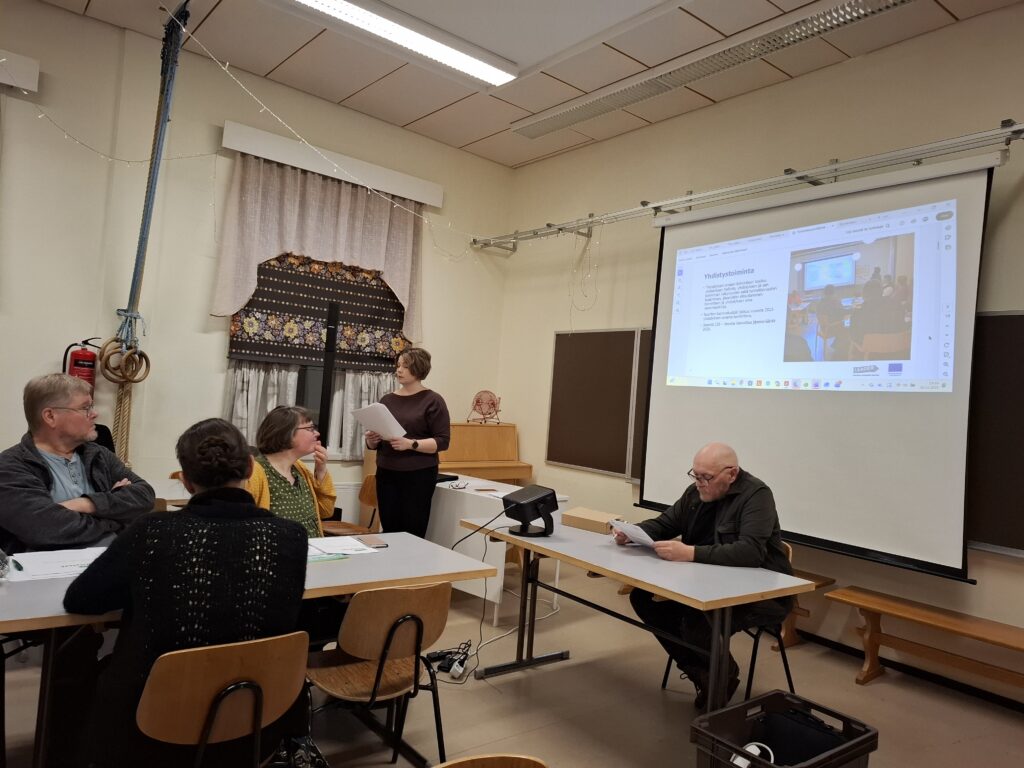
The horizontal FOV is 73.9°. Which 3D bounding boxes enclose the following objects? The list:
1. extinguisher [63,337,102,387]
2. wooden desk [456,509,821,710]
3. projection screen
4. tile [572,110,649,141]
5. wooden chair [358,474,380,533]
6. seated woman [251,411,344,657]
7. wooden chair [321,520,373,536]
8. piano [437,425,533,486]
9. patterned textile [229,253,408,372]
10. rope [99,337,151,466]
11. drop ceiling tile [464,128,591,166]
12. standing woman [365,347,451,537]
[{"bbox_3d":[-2.977,-0.053,4.711,0.220,0.520,0.170,5,-1,-39],"label":"extinguisher"},{"bbox_3d":[0.419,1.072,2.983,0.655,0.715,1.410,5,-1,-40],"label":"wooden desk"},{"bbox_3d":[1.597,-0.133,4.015,0.080,2.070,2.060,5,-1,-40],"label":"projection screen"},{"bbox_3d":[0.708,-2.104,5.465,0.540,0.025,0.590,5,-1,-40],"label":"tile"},{"bbox_3d":[-1.060,1.014,4.540,0.470,0.780,0.430,5,-1,-28],"label":"wooden chair"},{"bbox_3d":[-0.970,0.753,3.070,0.680,1.260,0.500,4,-1,44],"label":"seated woman"},{"bbox_3d":[-1.008,0.939,4.114,0.500,0.790,0.460,5,-1,-40],"label":"wooden chair"},{"bbox_3d":[-0.558,0.915,6.293,1.480,1.120,0.600,6,-1,-44],"label":"piano"},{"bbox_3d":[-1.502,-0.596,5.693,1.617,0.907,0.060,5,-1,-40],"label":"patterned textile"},{"bbox_3d":[-2.589,0.119,4.516,0.270,0.880,0.180,5,-1,-40],"label":"rope"},{"bbox_3d":[0.113,-2.143,6.081,0.640,0.025,1.130,5,-1,-40],"label":"drop ceiling tile"},{"bbox_3d":[-0.670,0.598,4.250,0.500,1.660,0.420,4,-1,40],"label":"standing woman"}]

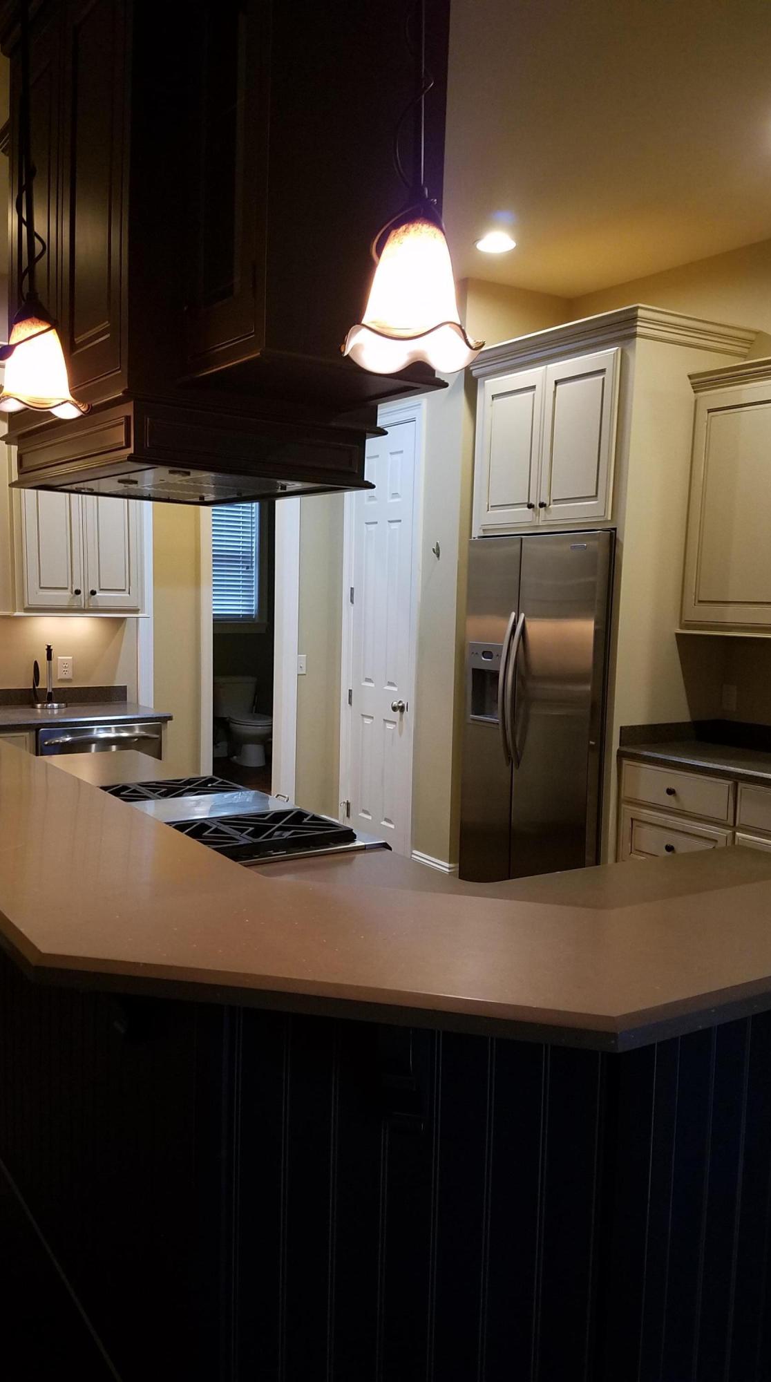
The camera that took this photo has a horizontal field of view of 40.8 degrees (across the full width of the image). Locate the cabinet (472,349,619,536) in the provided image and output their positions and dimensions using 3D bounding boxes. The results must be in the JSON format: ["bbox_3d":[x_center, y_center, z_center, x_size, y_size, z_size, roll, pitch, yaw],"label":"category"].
[{"bbox_3d":[0.977,-1.138,4.999,0.620,0.795,1.010,-2,6,-33],"label":"cabinet"}]

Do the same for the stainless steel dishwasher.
[{"bbox_3d":[-1.521,0.590,5.238,0.600,0.875,0.610,-2,6,-33],"label":"stainless steel dishwasher"}]

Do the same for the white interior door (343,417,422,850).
[{"bbox_3d":[-0.006,-0.238,5.917,0.055,2.470,0.640,-2,6,-33],"label":"white interior door"}]

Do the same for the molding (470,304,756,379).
[{"bbox_3d":[1.017,-1.581,4.885,0.710,0.120,1.120,-2,6,-33],"label":"molding"}]

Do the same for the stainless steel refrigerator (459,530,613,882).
[{"bbox_3d":[0.905,0.189,5.080,0.715,1.825,0.915,-2,6,-33],"label":"stainless steel refrigerator"}]

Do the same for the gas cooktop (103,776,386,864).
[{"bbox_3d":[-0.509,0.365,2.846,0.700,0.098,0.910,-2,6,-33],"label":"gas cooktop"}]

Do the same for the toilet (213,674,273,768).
[{"bbox_3d":[-1.256,0.274,9.269,0.440,0.750,0.740,-2,6,-33],"label":"toilet"}]

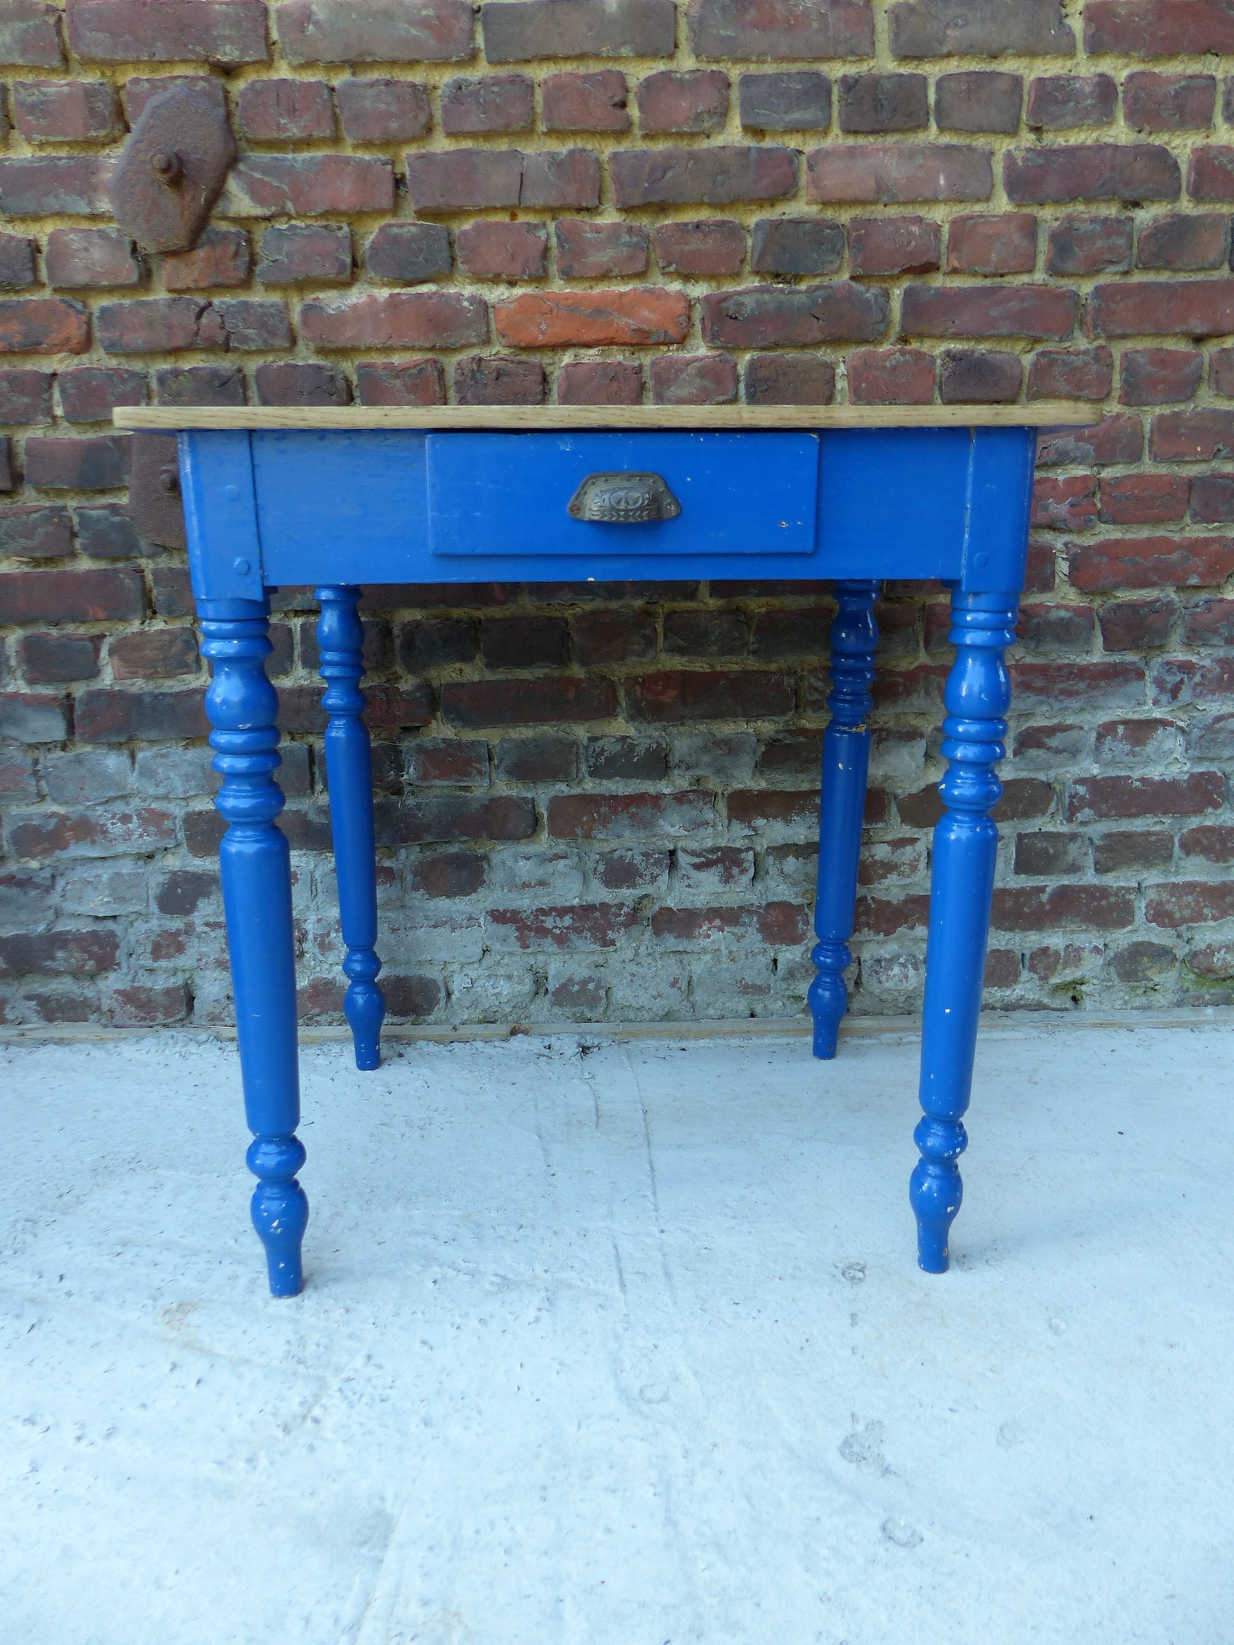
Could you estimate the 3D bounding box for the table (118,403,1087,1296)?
[{"bbox_3d":[-0.011,-0.004,1.258,0.712,0.750,0.578,-1,14,-2],"label":"table"}]

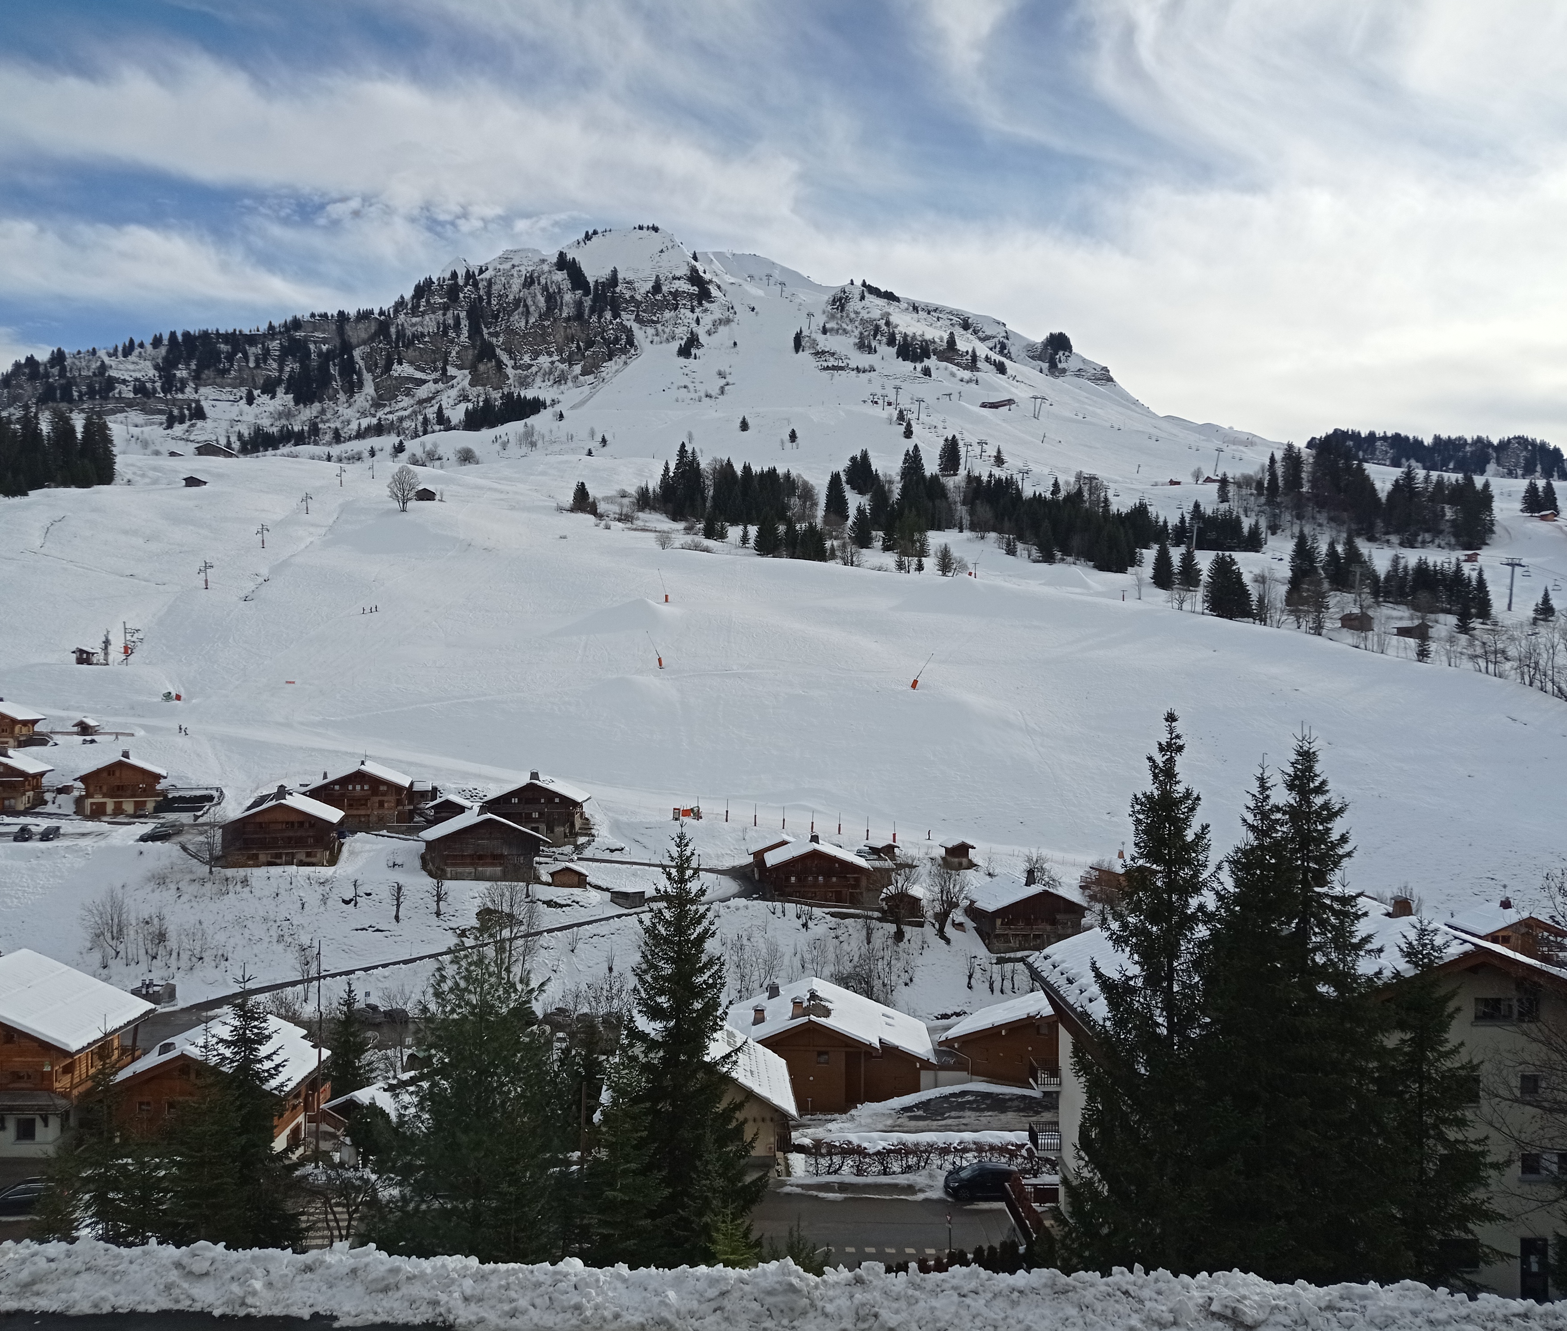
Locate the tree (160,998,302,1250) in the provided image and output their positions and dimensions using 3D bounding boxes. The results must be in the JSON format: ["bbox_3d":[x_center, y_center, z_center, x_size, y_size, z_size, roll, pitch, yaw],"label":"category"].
[{"bbox_3d":[-23.205,19.236,61.000,6.000,12.510,6.000,0,-1,0],"label":"tree"}]

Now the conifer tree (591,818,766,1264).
[{"bbox_3d":[-3.328,12.253,45.000,5.300,14.150,5.300,0,1,0],"label":"conifer tree"}]

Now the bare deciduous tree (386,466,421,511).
[{"bbox_3d":[-132.202,-61.545,500.000,11.300,16.200,11.300,0,1,0],"label":"bare deciduous tree"}]

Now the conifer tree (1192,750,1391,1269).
[{"bbox_3d":[14.881,10.705,42.000,5.800,17.350,5.800,0,-1,0],"label":"conifer tree"}]

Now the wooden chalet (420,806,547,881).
[{"bbox_3d":[-34.200,20.096,164.000,13.200,7.500,11.000,0,1,-19],"label":"wooden chalet"}]

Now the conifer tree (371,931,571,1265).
[{"bbox_3d":[-12.536,17.423,57.000,7.600,13.230,7.600,0,-1,0],"label":"conifer tree"}]

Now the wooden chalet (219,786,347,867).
[{"bbox_3d":[-71.266,23.147,205.001,15.200,9.580,14.500,1,-1,-15],"label":"wooden chalet"}]

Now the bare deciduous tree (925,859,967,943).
[{"bbox_3d":[19.651,28.197,173.000,4.800,9.300,4.800,0,-1,6],"label":"bare deciduous tree"}]

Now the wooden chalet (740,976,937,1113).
[{"bbox_3d":[3.100,21.842,82.500,10.700,5.500,8.800,0,1,2],"label":"wooden chalet"}]

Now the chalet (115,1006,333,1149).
[{"bbox_3d":[-33.387,24.801,84.692,10.600,7.120,9.400,0,-1,-3],"label":"chalet"}]

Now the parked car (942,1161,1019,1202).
[{"bbox_3d":[9.883,25.253,70.500,4.050,1.470,1.740,0,-1,-6],"label":"parked car"}]

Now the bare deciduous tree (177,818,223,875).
[{"bbox_3d":[-78.084,24.270,193.000,5.300,7.470,5.300,0,-1,0],"label":"bare deciduous tree"}]

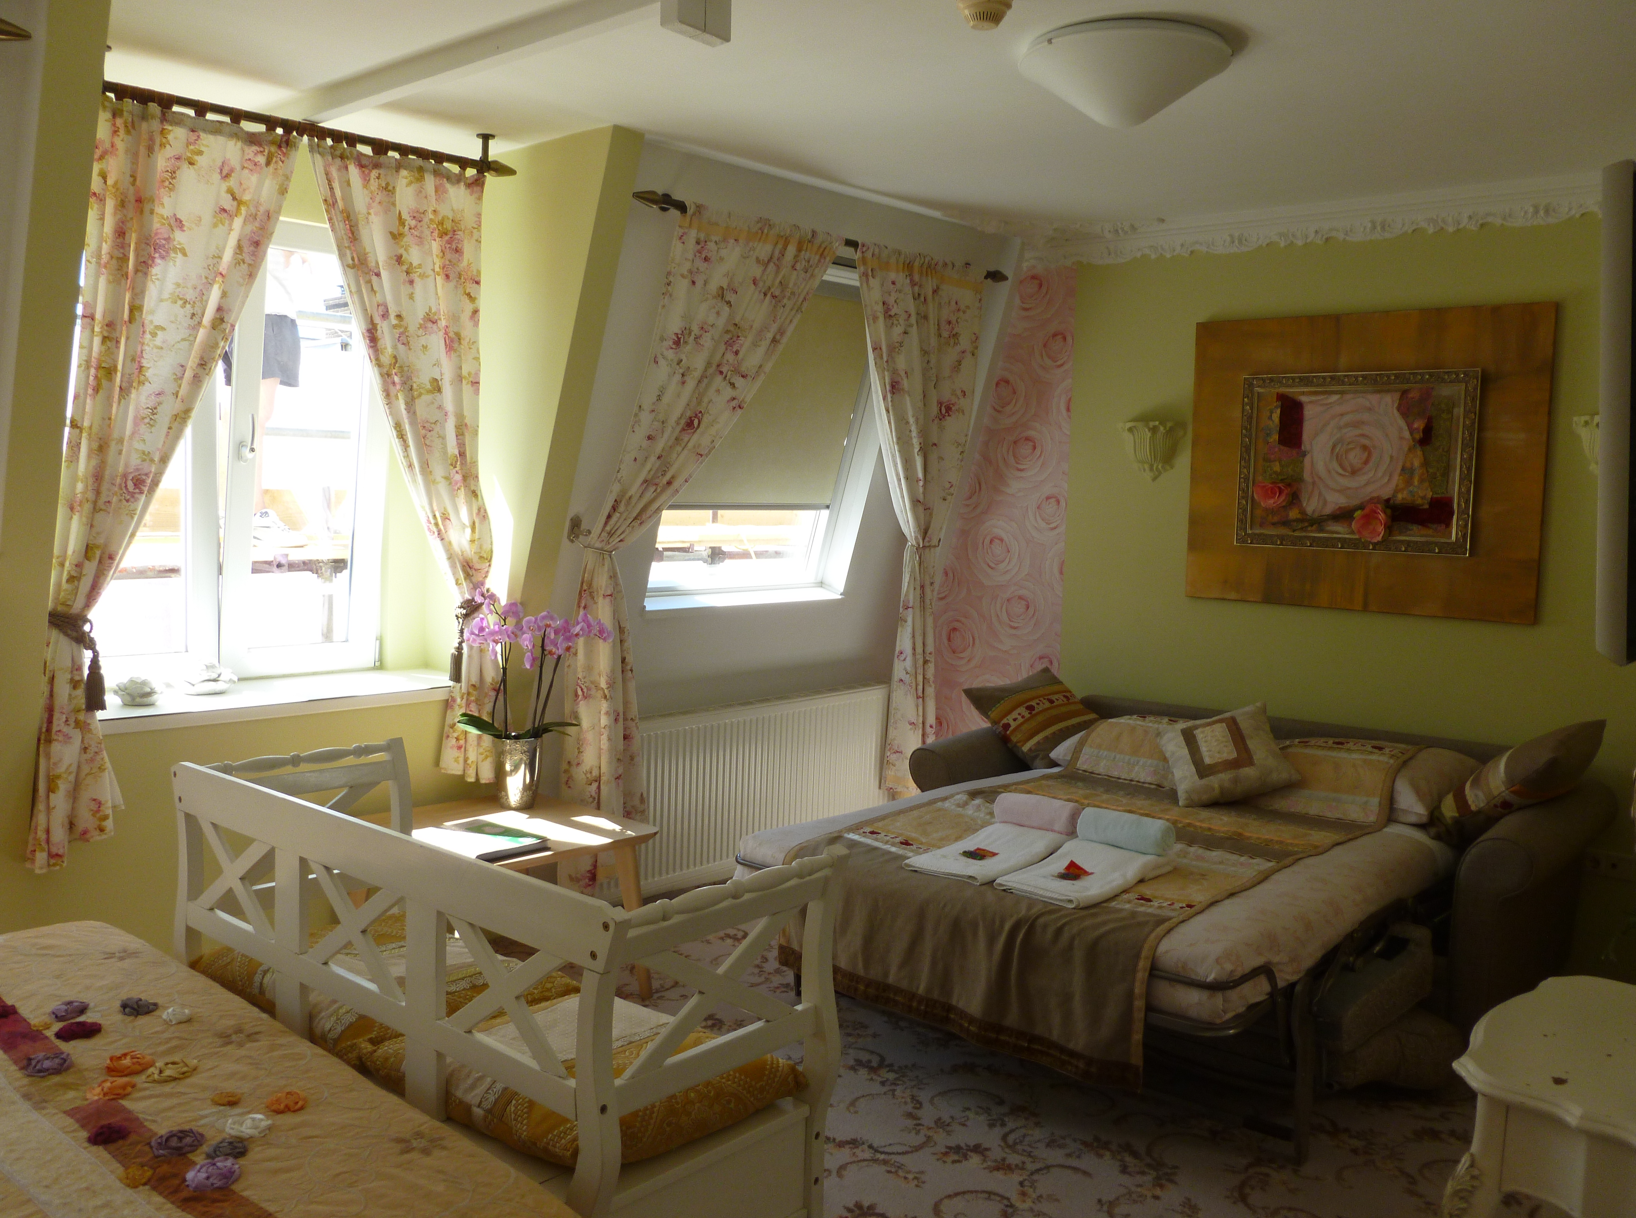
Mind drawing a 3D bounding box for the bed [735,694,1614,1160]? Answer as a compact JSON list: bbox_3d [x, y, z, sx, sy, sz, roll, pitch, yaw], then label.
[{"bbox_3d":[1.013,0.765,3.937,1.980,0.700,2.020,6,7,40],"label":"bed"}]

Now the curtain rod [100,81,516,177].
[{"bbox_3d":[-1.323,-1.294,3.483,0.060,0.110,1.237,6,7,43],"label":"curtain rod"}]

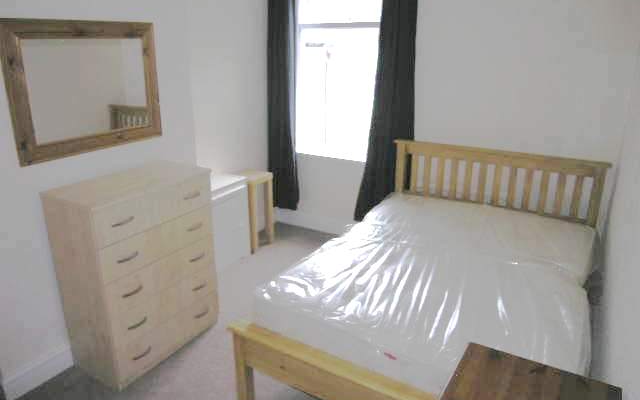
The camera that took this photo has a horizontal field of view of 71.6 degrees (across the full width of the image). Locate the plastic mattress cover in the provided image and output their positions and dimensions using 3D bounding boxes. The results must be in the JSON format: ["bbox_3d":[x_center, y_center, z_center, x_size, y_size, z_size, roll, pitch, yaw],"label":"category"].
[{"bbox_3d":[0.722,0.409,2.484,1.370,0.200,1.880,11,21,28],"label":"plastic mattress cover"}]

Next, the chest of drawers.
[{"bbox_3d":[-0.980,0.361,2.442,0.411,0.953,0.716,11,21,28],"label":"chest of drawers"}]

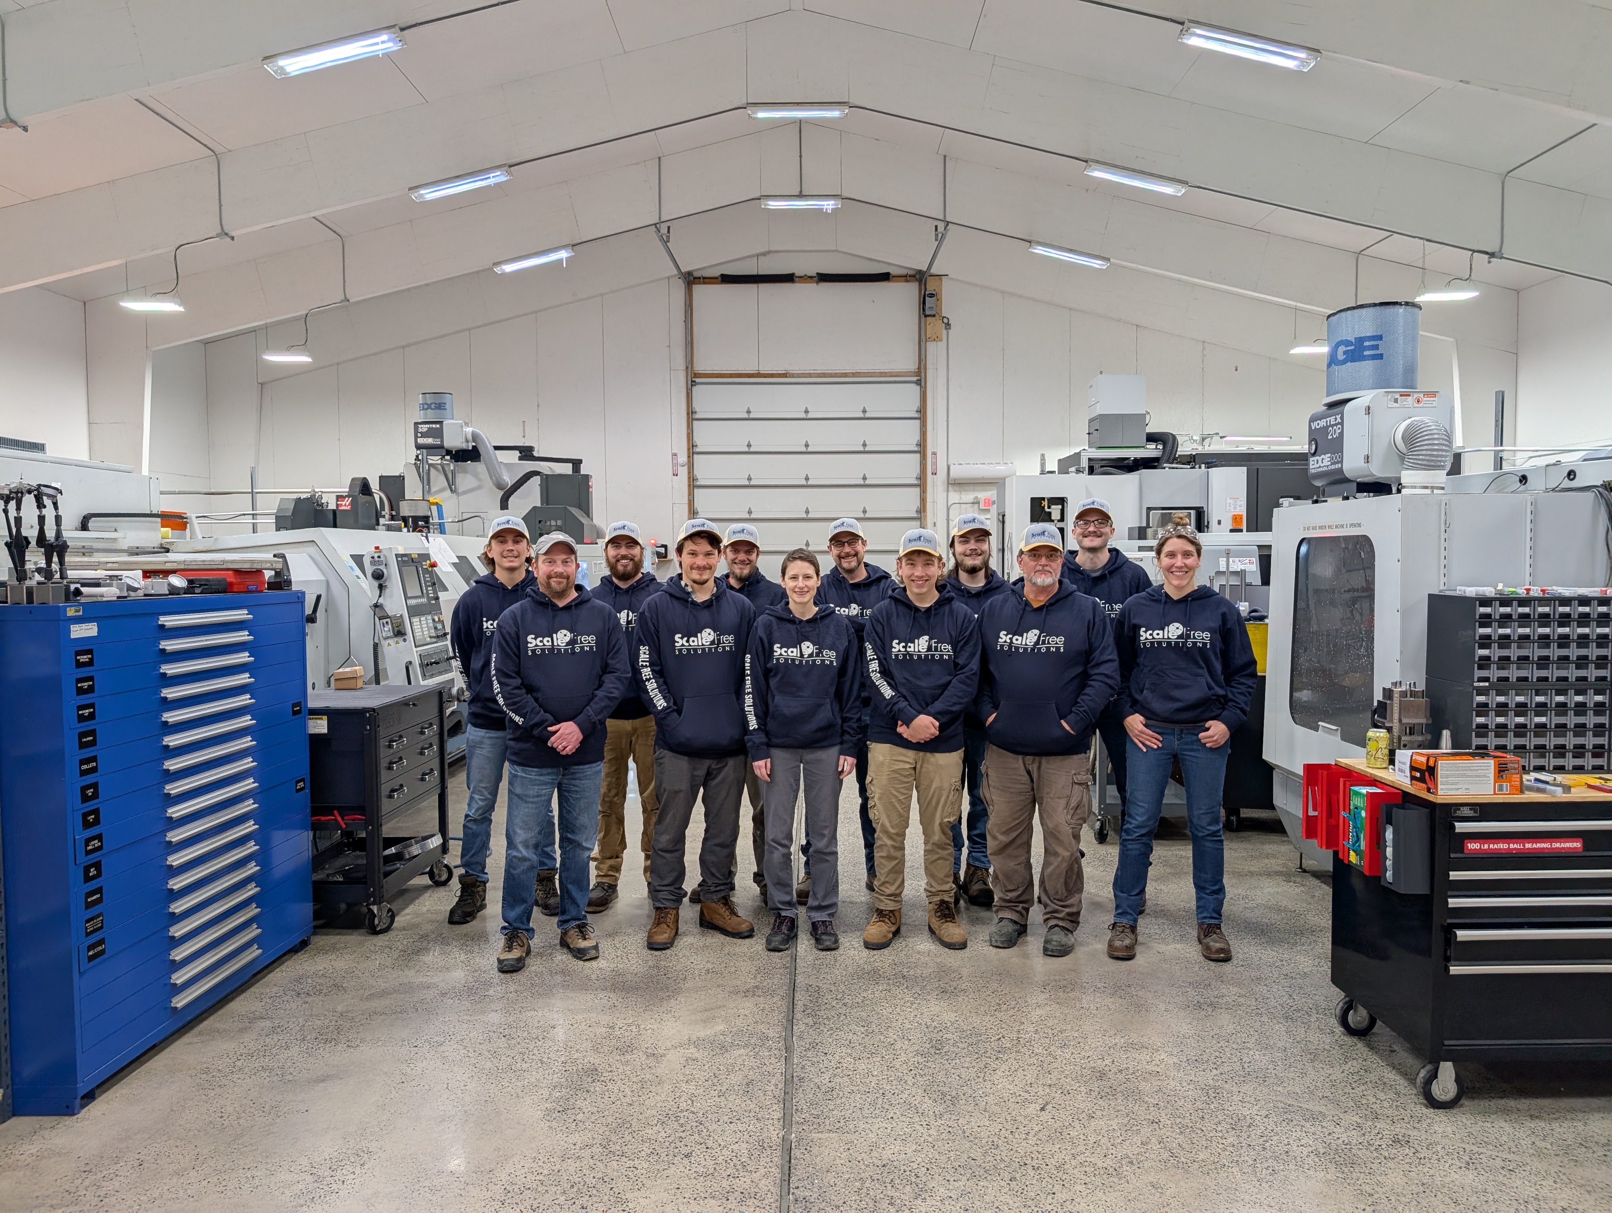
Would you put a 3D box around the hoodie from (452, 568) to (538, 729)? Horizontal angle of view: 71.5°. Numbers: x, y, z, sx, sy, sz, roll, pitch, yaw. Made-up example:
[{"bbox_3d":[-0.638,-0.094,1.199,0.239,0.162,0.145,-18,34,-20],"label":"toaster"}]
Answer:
[{"bbox_3d":[-1.386,0.199,5.207,0.530,0.740,0.350,-1,3,-12],"label":"hoodie"}]

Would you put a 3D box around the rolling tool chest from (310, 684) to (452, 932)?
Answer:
[{"bbox_3d":[-2.102,0.923,5.343,0.520,0.990,0.850,0,2,3],"label":"rolling tool chest"}]

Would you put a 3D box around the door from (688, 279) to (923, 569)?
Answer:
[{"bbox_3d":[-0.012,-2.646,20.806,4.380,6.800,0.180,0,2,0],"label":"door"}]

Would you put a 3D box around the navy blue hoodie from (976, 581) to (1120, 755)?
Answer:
[{"bbox_3d":[1.030,0.261,4.780,0.600,0.740,0.380,1,3,17],"label":"navy blue hoodie"}]

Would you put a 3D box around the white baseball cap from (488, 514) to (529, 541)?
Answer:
[{"bbox_3d":[-1.358,-0.360,5.124,0.185,0.135,0.265,-1,3,-15],"label":"white baseball cap"}]

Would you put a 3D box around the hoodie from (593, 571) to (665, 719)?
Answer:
[{"bbox_3d":[-0.859,0.183,5.320,0.540,0.710,0.330,0,3,-6],"label":"hoodie"}]

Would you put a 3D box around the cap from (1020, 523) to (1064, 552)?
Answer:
[{"bbox_3d":[0.985,-0.284,4.668,0.185,0.135,0.265,0,2,2],"label":"cap"}]

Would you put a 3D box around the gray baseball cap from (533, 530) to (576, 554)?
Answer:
[{"bbox_3d":[-1.001,-0.251,4.470,0.175,0.110,0.260,-1,3,-13],"label":"gray baseball cap"}]

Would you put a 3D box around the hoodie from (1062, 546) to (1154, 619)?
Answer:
[{"bbox_3d":[1.369,0.098,5.300,0.570,0.740,0.330,0,3,10],"label":"hoodie"}]

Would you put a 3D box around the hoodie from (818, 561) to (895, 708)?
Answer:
[{"bbox_3d":[0.236,0.150,5.455,0.560,0.740,0.330,0,2,2],"label":"hoodie"}]

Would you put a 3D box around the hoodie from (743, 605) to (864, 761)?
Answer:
[{"bbox_3d":[-0.011,0.329,4.790,0.505,0.670,0.290,0,3,-2],"label":"hoodie"}]

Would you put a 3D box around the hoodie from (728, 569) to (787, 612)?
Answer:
[{"bbox_3d":[-0.316,0.184,5.456,0.560,0.730,0.330,0,2,-2],"label":"hoodie"}]

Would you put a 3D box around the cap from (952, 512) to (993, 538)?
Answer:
[{"bbox_3d":[0.780,-0.384,5.250,0.180,0.120,0.260,0,3,1],"label":"cap"}]

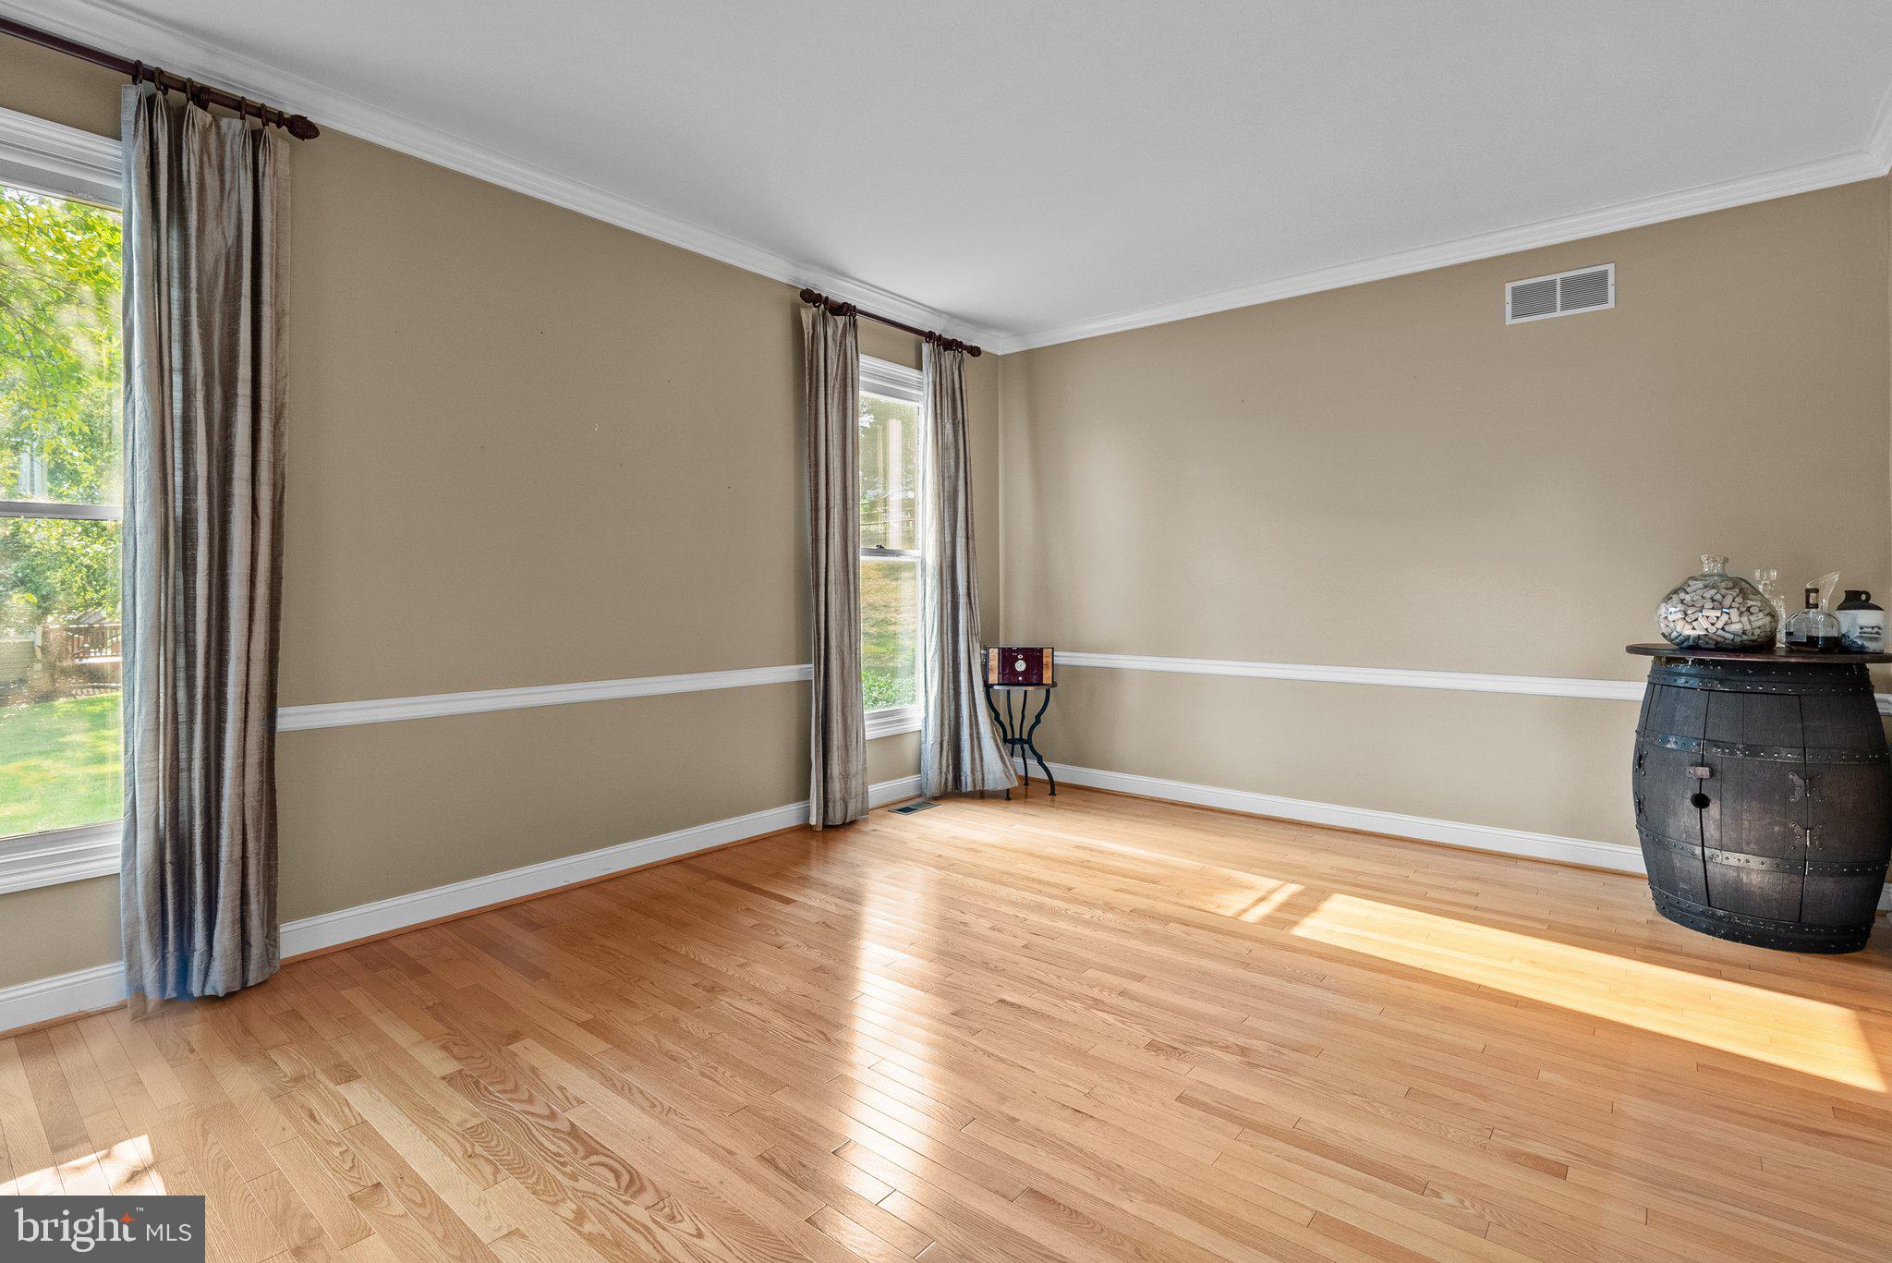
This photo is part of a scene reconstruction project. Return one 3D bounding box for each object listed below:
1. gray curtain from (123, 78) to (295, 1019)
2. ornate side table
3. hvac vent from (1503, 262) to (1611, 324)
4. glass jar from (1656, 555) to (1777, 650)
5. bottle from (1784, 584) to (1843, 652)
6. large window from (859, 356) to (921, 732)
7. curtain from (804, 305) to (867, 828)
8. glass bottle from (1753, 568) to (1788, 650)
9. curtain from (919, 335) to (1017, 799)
[{"bbox_3d":[-2.133,-0.231,2.586,0.140,2.560,0.380,1,2,40],"label":"gray curtain"},{"bbox_3d":[0.417,0.621,5.155,0.420,0.615,0.420,0,1,0],"label":"ornate side table"},{"bbox_3d":[2.606,-1.430,3.800,0.385,0.184,0.025,1,2,40],"label":"hvac vent"},{"bbox_3d":[2.798,-0.107,3.250,0.335,0.335,0.335,1,2,40],"label":"glass jar"},{"bbox_3d":[3.003,-0.040,3.090,0.135,0.217,0.140,-1,2,-41],"label":"bottle"},{"bbox_3d":[-0.332,-0.456,4.919,0.110,2.060,0.870,1,2,40],"label":"large window"},{"bbox_3d":[-0.549,-0.320,4.481,0.140,2.560,0.380,1,2,40],"label":"curtain"},{"bbox_3d":[3.016,-0.084,3.280,0.105,0.280,0.105,1,2,40],"label":"glass bottle"},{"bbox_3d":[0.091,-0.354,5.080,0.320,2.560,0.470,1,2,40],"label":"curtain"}]

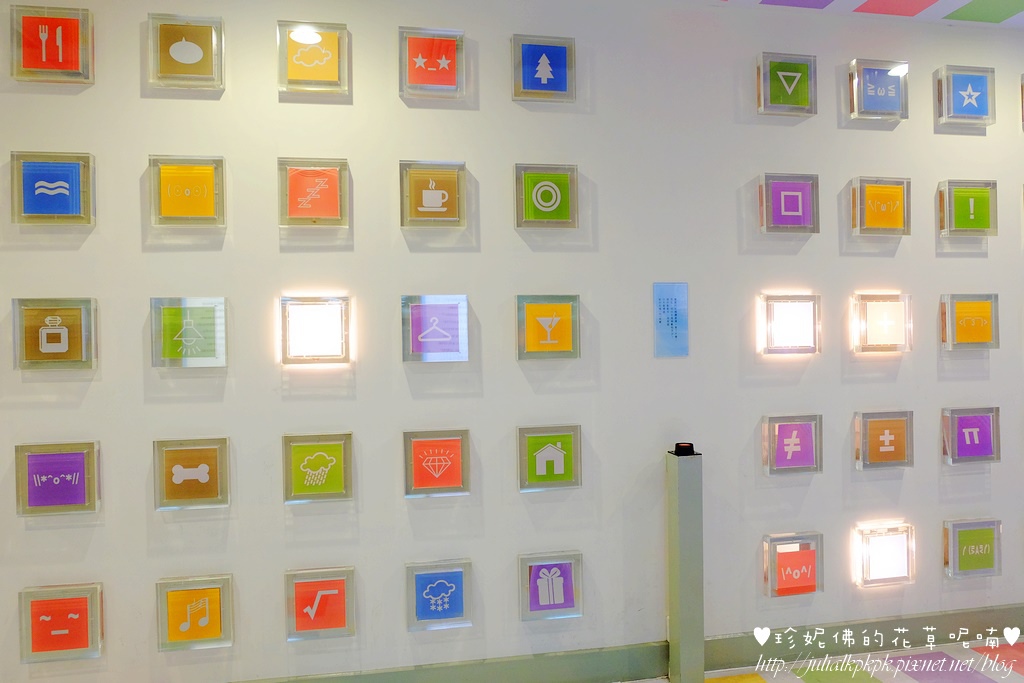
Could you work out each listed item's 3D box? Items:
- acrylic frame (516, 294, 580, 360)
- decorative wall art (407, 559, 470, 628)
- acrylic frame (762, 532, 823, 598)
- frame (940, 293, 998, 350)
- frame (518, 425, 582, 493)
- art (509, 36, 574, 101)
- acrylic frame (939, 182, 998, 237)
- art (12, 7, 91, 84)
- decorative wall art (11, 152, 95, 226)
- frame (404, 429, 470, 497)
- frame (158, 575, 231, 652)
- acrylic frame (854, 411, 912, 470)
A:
[{"bbox_3d":[0.135,-0.051,2.579,0.235,0.235,0.051,-1,0,-10],"label":"acrylic frame"},{"bbox_3d":[-0.265,0.927,2.507,0.235,0.235,0.051,-1,0,-10],"label":"decorative wall art"},{"bbox_3d":[1.153,0.908,2.791,0.240,0.240,0.043,-1,0,-10],"label":"acrylic frame"},{"bbox_3d":[1.952,-0.081,2.912,0.235,0.235,0.051,-1,0,-10],"label":"frame"},{"bbox_3d":[0.126,0.389,2.293,0.210,0.210,0.044,-1,0,-10],"label":"frame"},{"bbox_3d":[0.118,-1.020,2.574,0.235,0.235,0.051,-1,0,-10],"label":"art"},{"bbox_3d":[1.971,-0.568,2.943,0.240,0.240,0.045,-1,0,-10],"label":"acrylic frame"},{"bbox_3d":[-1.358,-0.876,2.022,0.210,0.210,0.044,-1,0,-10],"label":"art"},{"bbox_3d":[-1.523,-0.505,2.274,0.235,0.235,0.051,-1,0,-10],"label":"decorative wall art"},{"bbox_3d":[-0.244,0.395,2.225,0.210,0.210,0.044,-1,0,-10],"label":"frame"},{"bbox_3d":[-1.105,0.950,2.389,0.240,0.240,0.043,-1,0,-10],"label":"frame"},{"bbox_3d":[1.375,0.364,2.520,0.210,0.210,0.044,-1,0,-10],"label":"acrylic frame"}]

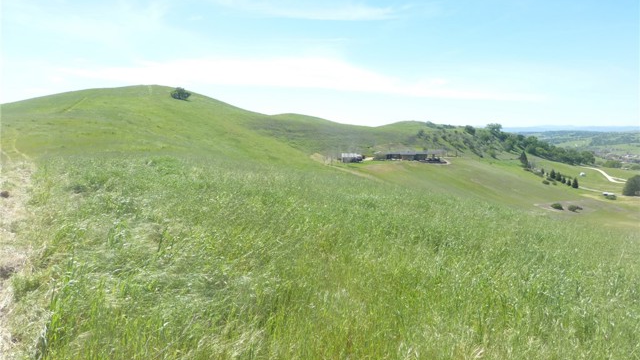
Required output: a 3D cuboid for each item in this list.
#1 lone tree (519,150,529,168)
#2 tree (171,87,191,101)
[{"bbox_3d":[98.608,-9.934,215.000,4.500,8.600,4.500,0,6,0],"label":"lone tree"},{"bbox_3d":[-70.588,-43.712,225.000,10.000,6.300,9.500,0,6,0],"label":"tree"}]

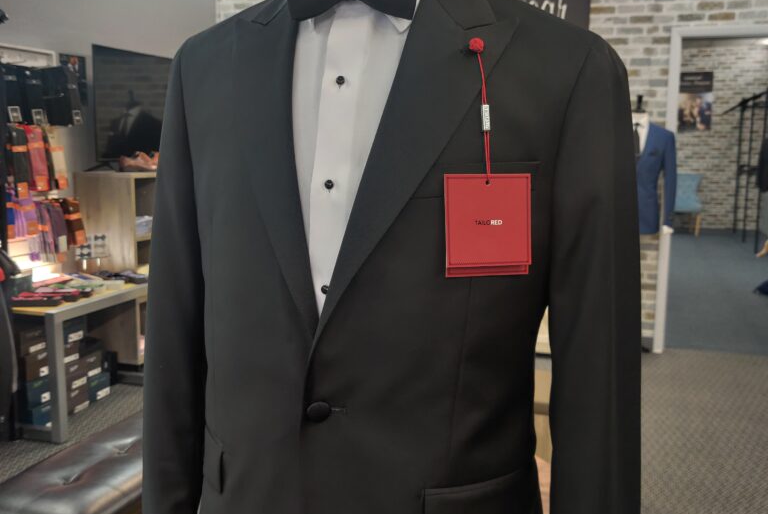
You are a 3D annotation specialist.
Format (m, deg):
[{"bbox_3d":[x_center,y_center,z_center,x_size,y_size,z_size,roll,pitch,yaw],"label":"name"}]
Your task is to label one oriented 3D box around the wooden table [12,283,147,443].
[{"bbox_3d":[-1.619,0.478,4.162,0.585,0.620,0.940,3,8,17],"label":"wooden table"}]

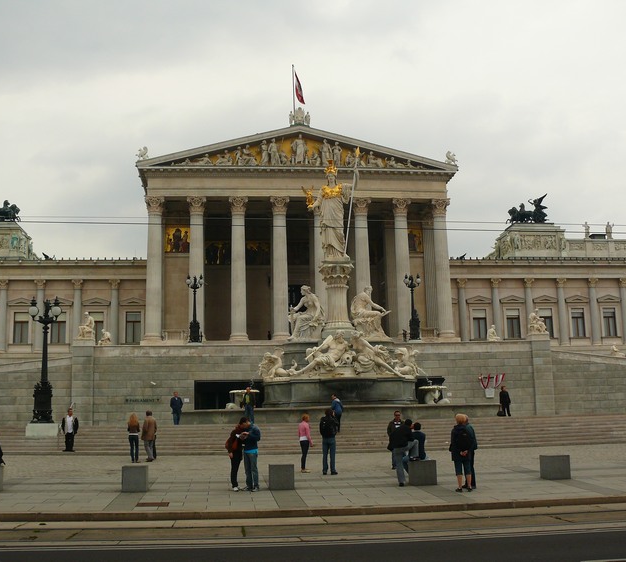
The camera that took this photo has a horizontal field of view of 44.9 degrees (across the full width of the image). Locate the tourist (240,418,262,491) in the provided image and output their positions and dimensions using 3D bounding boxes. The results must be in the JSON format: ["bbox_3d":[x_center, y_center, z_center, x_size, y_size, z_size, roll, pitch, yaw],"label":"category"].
[{"bbox_3d":[-1.461,4.114,18.006,0.420,1.670,0.540,7,-13,-40],"label":"tourist"}]

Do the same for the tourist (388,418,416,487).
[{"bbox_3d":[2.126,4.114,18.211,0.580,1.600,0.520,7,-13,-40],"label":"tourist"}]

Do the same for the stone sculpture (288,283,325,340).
[{"bbox_3d":[-0.322,1.656,39.055,1.888,2.890,1.450,2,-10,-17],"label":"stone sculpture"}]

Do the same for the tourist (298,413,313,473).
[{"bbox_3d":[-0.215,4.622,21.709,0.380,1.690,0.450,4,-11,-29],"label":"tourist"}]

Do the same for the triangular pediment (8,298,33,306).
[{"bbox_3d":[-27.523,2.012,71.603,2.620,0.820,0.500,0,-10,-5],"label":"triangular pediment"}]

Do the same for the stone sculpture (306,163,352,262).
[{"bbox_3d":[0.923,-3.829,41.176,2.600,5.550,1.800,0,-10,-6],"label":"stone sculpture"}]

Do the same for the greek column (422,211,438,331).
[{"bbox_3d":[11.508,-0.307,73.632,1.400,12.383,1.400,0,-10,-6],"label":"greek column"}]

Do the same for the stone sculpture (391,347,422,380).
[{"bbox_3d":[4.919,4.339,39.992,1.550,1.759,1.300,-4,-10,20],"label":"stone sculpture"}]

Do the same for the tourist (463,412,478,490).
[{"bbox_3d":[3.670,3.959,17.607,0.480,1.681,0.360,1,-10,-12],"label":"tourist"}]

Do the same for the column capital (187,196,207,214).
[{"bbox_3d":[-10.474,-6.820,68.422,1.620,1.645,1.620,0,-9,-6],"label":"column capital"}]

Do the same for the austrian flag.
[{"bbox_3d":[-1.169,-17.350,68.152,0.903,3.148,0.450,0,-10,-6],"label":"austrian flag"}]

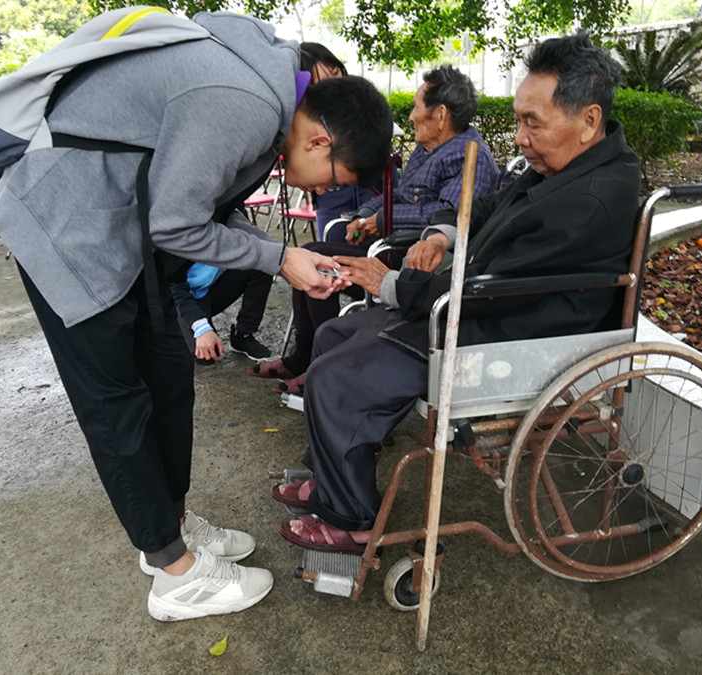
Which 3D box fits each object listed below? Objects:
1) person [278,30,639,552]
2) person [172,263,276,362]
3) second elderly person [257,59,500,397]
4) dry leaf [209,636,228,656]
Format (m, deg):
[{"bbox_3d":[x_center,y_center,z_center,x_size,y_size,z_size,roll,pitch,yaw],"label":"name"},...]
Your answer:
[{"bbox_3d":[0.230,-0.093,1.640,0.930,1.170,0.550,-7,19,-10],"label":"person"},{"bbox_3d":[-0.680,-0.360,3.120,0.680,0.980,0.500,7,22,28],"label":"person"},{"bbox_3d":[0.083,-0.387,2.555,1.000,1.180,0.540,-7,19,-10],"label":"second elderly person"},{"bbox_3d":[-0.293,0.684,1.502,0.034,0.014,0.062,8,22,30],"label":"dry leaf"}]

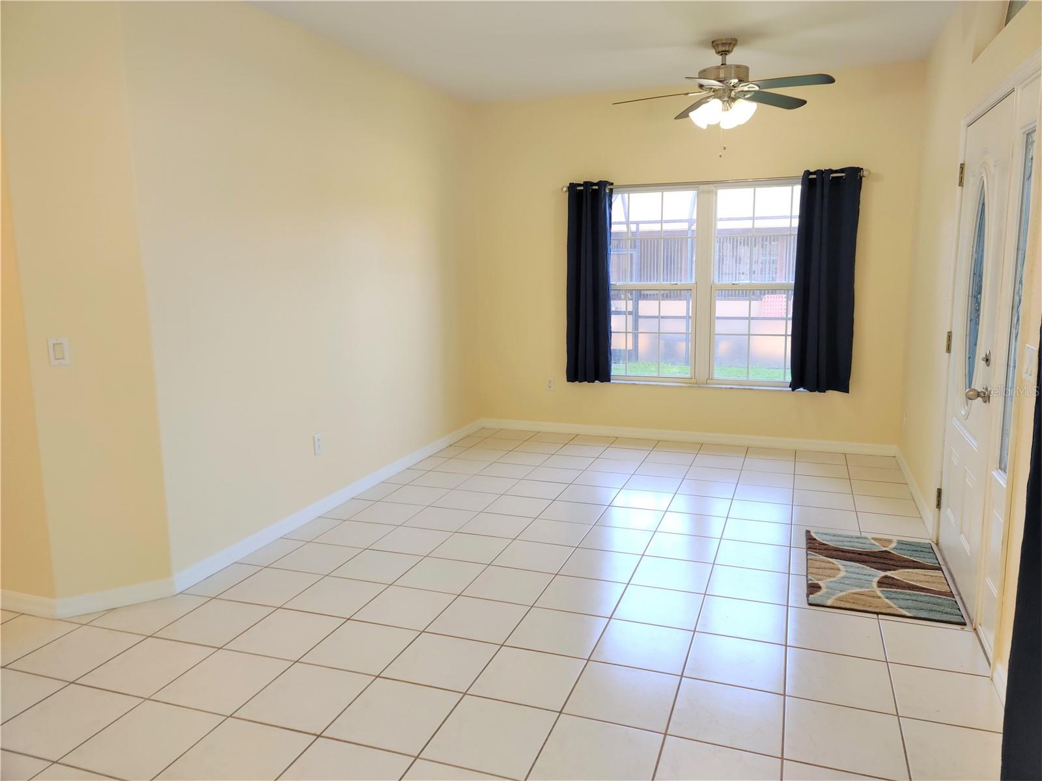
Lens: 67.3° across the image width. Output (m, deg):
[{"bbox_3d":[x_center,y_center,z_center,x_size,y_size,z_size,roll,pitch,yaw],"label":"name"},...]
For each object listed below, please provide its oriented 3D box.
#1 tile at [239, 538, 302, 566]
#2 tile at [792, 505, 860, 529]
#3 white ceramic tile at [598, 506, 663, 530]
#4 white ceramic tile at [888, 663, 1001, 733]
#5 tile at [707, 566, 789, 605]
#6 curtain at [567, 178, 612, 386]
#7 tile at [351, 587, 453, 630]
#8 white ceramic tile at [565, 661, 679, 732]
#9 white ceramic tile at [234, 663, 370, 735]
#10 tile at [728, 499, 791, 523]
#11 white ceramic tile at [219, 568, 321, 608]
[{"bbox_3d":[-1.237,0.812,3.914,0.178,0.010,0.340,3,10,19],"label":"tile"},{"bbox_3d":[1.697,0.713,4.377,0.333,0.010,0.337,3,11,20],"label":"tile"},{"bbox_3d":[0.615,0.719,4.376,0.328,0.010,0.340,3,11,19],"label":"white ceramic tile"},{"bbox_3d":[1.429,1.032,2.641,0.334,0.010,0.337,3,11,20],"label":"white ceramic tile"},{"bbox_3d":[1.022,0.873,3.514,0.333,0.010,0.337,3,11,20],"label":"tile"},{"bbox_3d":[0.535,-0.826,6.107,0.366,1.547,0.100,3,10,19],"label":"curtain"},{"bbox_3d":[-0.488,0.925,3.327,0.334,0.010,0.337,3,11,20],"label":"tile"},{"bbox_3d":[0.350,1.032,2.647,0.331,0.010,0.333,3,11,19],"label":"white ceramic tile"},{"bbox_3d":[-0.718,1.024,2.623,0.329,0.010,0.340,3,11,19],"label":"white ceramic tile"},{"bbox_3d":[1.375,0.696,4.487,0.333,0.010,0.337,3,11,20],"label":"tile"},{"bbox_3d":[-1.113,0.875,3.489,0.329,0.010,0.340,3,11,19],"label":"white ceramic tile"}]

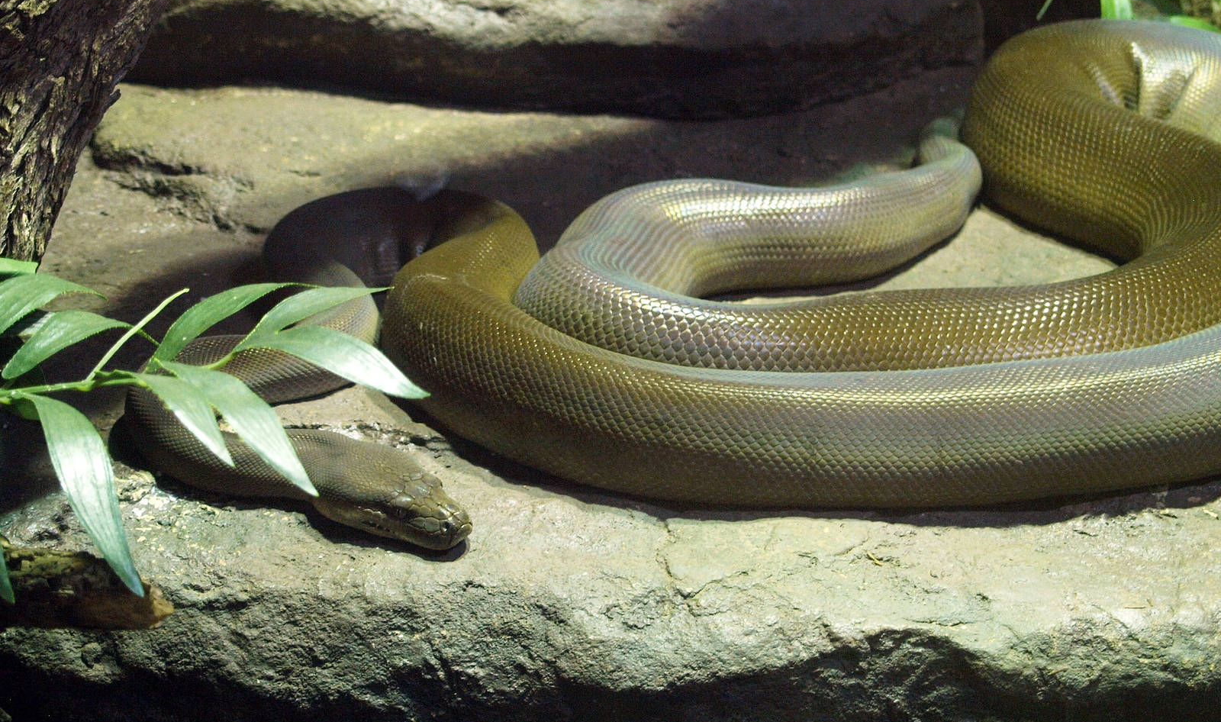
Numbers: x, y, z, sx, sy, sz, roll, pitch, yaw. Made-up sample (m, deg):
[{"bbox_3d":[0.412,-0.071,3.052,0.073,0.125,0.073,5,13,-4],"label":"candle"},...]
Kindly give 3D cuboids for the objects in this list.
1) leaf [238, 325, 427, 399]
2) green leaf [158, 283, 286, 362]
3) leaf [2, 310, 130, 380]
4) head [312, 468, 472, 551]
[{"bbox_3d":[-0.188,-0.004,2.160,0.136,0.024,0.036,17,51,9],"label":"leaf"},{"bbox_3d":[-0.266,-0.028,2.190,0.120,0.022,0.034,-29,55,-17],"label":"green leaf"},{"bbox_3d":[-0.373,-0.012,2.180,0.108,0.022,0.034,-22,52,-18],"label":"leaf"},{"bbox_3d":[-0.152,0.096,2.200,0.117,0.039,0.064,20,29,37],"label":"head"}]

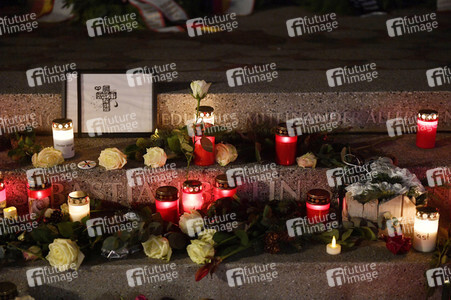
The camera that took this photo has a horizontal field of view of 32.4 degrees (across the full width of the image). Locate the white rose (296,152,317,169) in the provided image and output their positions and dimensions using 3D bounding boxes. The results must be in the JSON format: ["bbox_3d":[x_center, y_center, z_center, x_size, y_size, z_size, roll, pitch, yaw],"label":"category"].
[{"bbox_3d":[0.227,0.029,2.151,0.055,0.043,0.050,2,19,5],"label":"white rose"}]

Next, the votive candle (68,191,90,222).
[{"bbox_3d":[-0.406,0.173,2.159,0.060,0.105,0.060,0,20,0],"label":"votive candle"}]

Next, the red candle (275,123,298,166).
[{"bbox_3d":[0.177,-0.015,2.259,0.062,0.113,0.062,0,20,0],"label":"red candle"}]

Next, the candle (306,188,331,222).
[{"bbox_3d":[0.271,0.181,2.254,0.067,0.115,0.067,0,20,0],"label":"candle"}]

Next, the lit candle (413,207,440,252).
[{"bbox_3d":[0.553,0.221,2.152,0.062,0.109,0.062,0,20,0],"label":"lit candle"}]

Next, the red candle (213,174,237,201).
[{"bbox_3d":[0.001,0.142,2.227,0.063,0.116,0.063,0,20,0],"label":"red candle"}]

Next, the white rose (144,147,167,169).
[{"bbox_3d":[-0.216,0.022,2.359,0.069,0.060,0.064,0,20,0],"label":"white rose"}]

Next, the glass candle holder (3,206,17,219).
[{"bbox_3d":[-0.609,0.189,2.197,0.039,0.049,0.039,0,20,0],"label":"glass candle holder"}]

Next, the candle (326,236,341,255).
[{"bbox_3d":[0.272,0.237,1.945,0.037,0.042,0.037,0,18,0],"label":"candle"}]

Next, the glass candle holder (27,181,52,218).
[{"bbox_3d":[-0.563,0.151,2.339,0.066,0.113,0.066,0,20,0],"label":"glass candle holder"}]

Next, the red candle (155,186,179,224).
[{"bbox_3d":[-0.164,0.165,2.172,0.063,0.110,0.063,0,20,0],"label":"red candle"}]

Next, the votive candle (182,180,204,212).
[{"bbox_3d":[-0.098,0.155,2.327,0.060,0.113,0.060,0,20,0],"label":"votive candle"}]

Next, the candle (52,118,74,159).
[{"bbox_3d":[-0.468,-0.032,2.240,0.062,0.101,0.062,0,18,0],"label":"candle"}]

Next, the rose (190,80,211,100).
[{"bbox_3d":[-0.067,-0.164,2.117,0.056,0.052,0.056,0,18,0],"label":"rose"}]

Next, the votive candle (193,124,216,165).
[{"bbox_3d":[-0.066,-0.017,2.383,0.064,0.117,0.064,0,20,0],"label":"votive candle"}]

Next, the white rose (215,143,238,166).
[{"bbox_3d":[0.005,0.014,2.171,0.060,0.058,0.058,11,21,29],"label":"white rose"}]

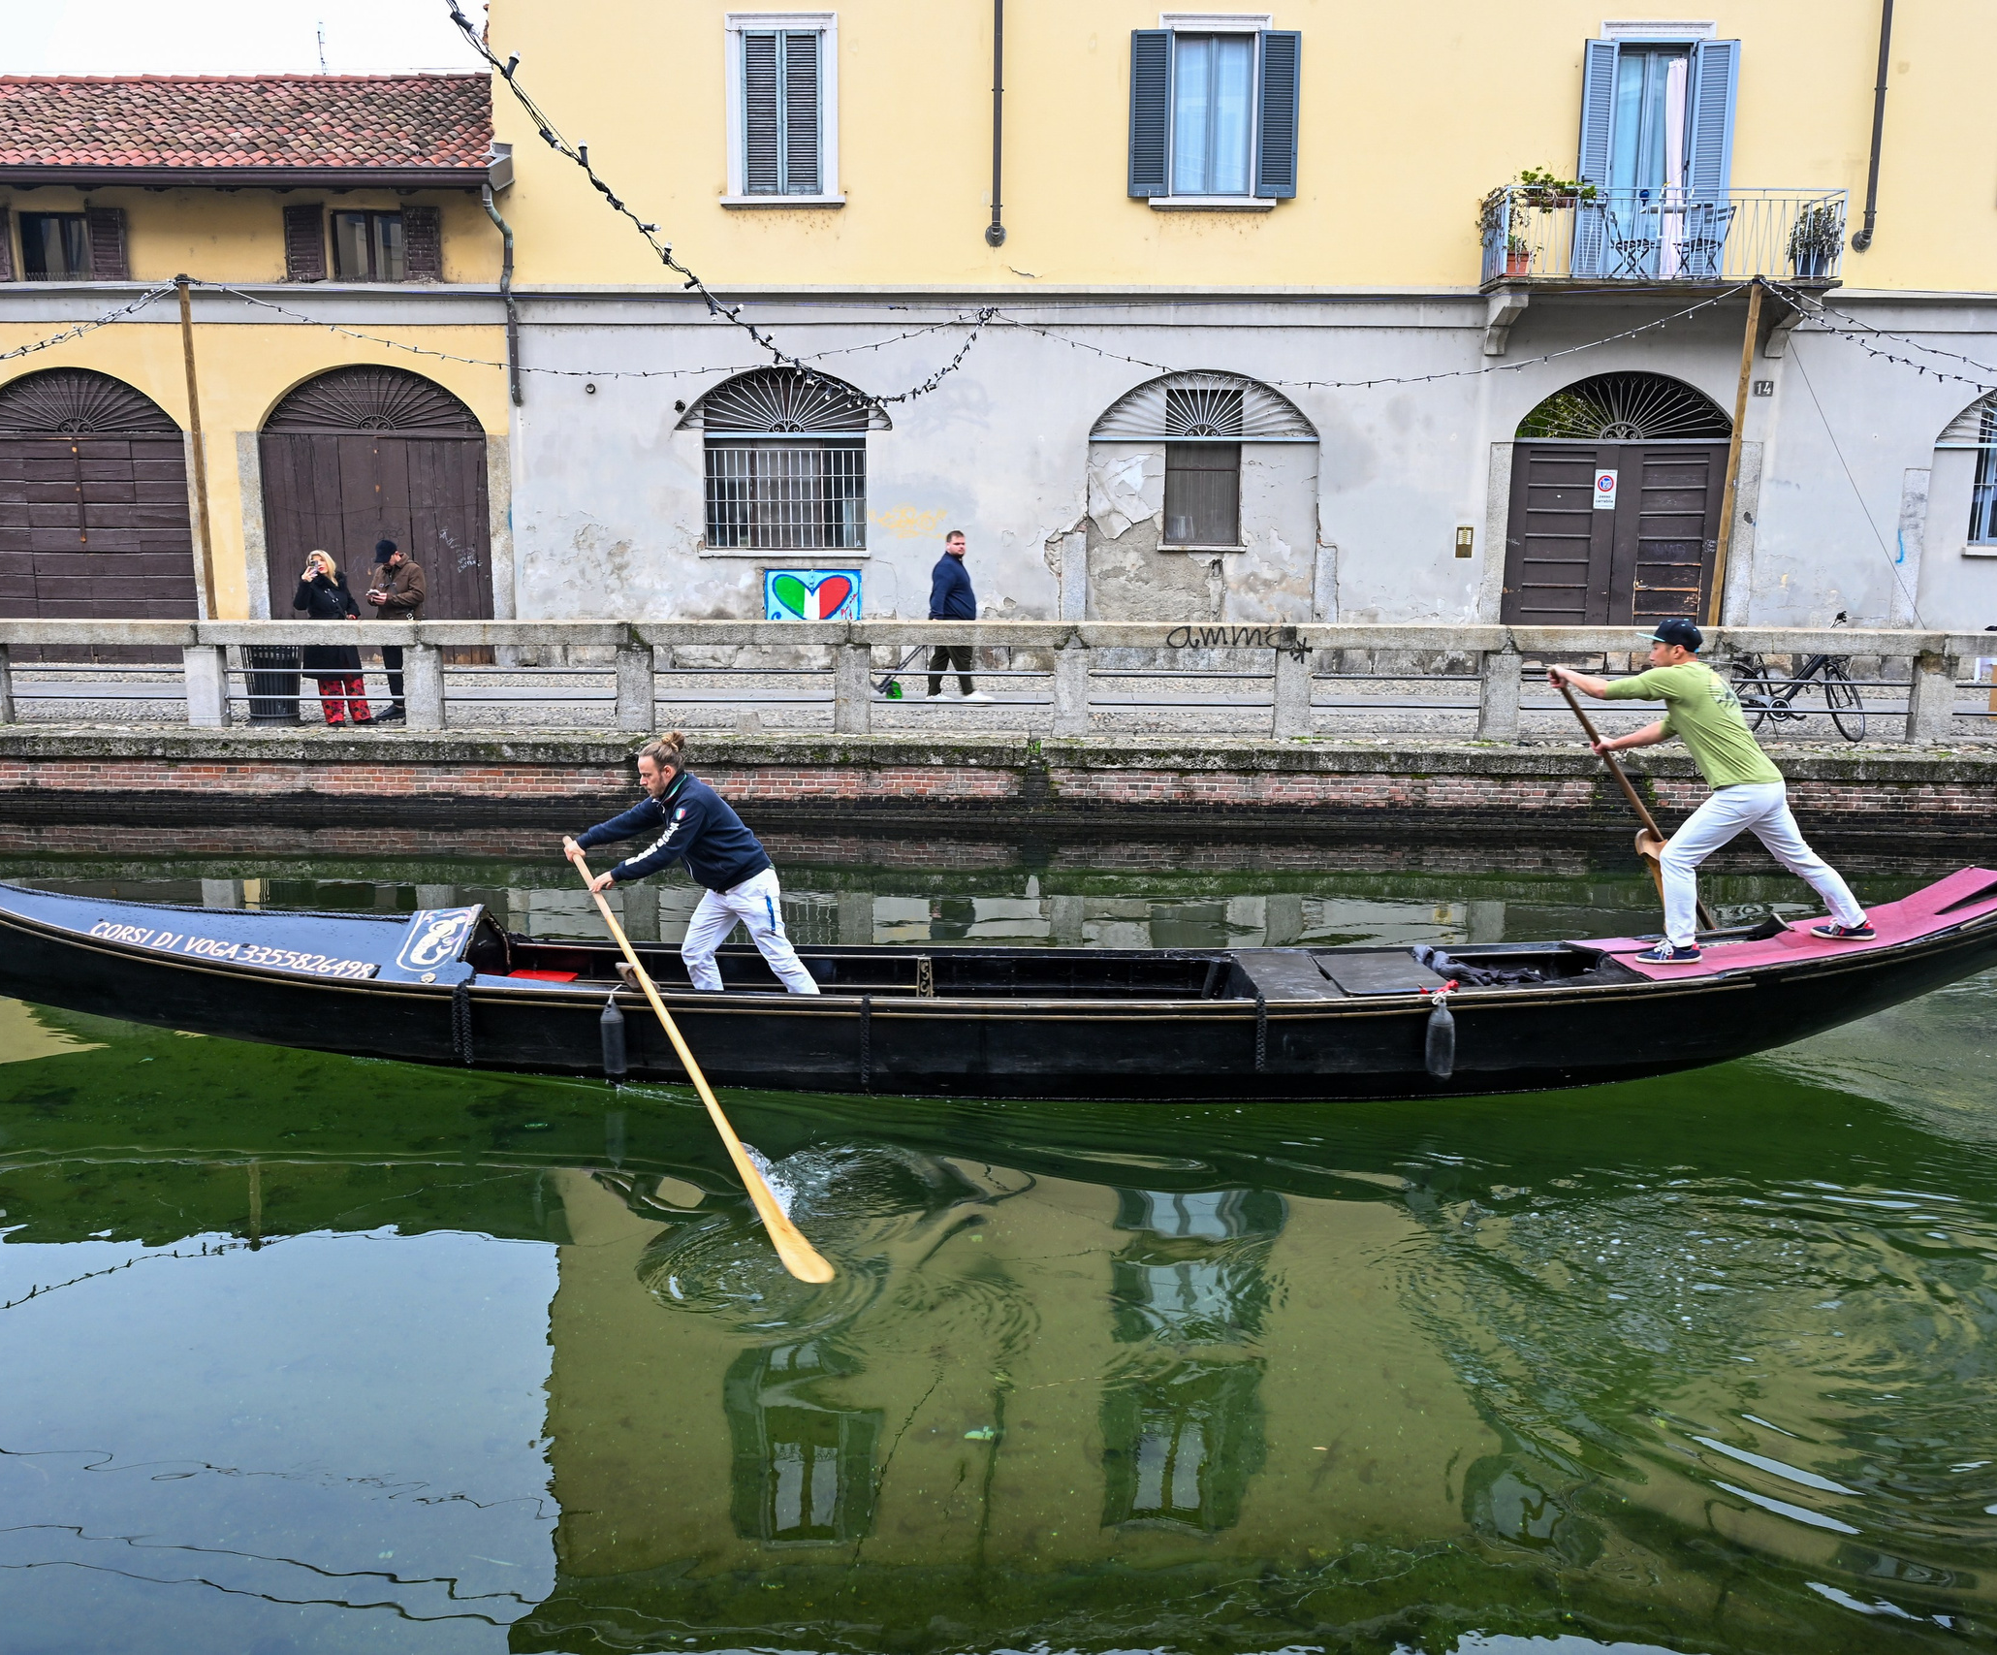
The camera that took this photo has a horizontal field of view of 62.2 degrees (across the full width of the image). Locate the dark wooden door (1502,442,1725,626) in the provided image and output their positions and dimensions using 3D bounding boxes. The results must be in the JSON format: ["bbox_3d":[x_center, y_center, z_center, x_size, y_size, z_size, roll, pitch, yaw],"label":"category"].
[{"bbox_3d":[7.732,-3.376,20.724,2.760,2.790,0.120,0,10,1],"label":"dark wooden door"}]

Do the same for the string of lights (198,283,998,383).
[{"bbox_3d":[-3.557,-4.319,14.399,7.126,0.839,0.300,1,10,5],"label":"string of lights"}]

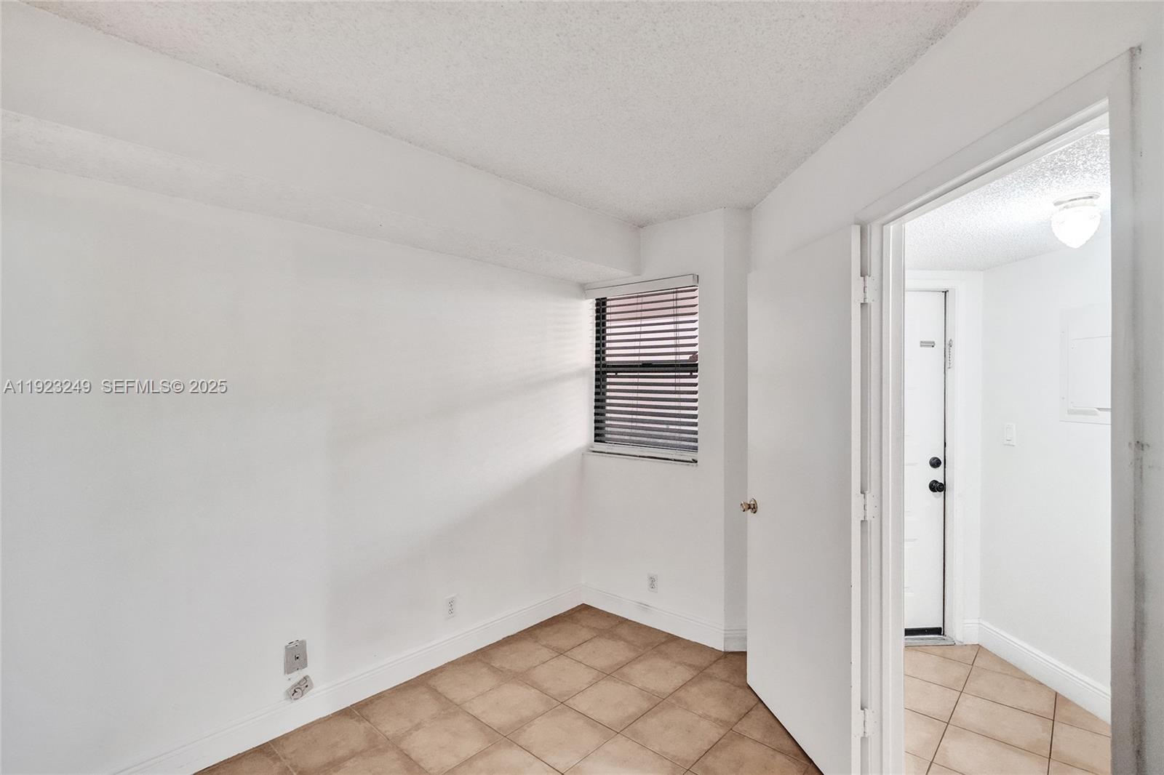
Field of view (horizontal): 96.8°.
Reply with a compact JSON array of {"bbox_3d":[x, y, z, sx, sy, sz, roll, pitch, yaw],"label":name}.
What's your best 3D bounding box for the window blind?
[{"bbox_3d":[0.386,-0.097,3.287,0.816,1.066,0.090,0,-1,41],"label":"window blind"}]

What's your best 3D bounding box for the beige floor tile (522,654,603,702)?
[{"bbox_3d":[-0.104,1.505,2.684,0.335,0.010,0.335,-1,-1,42],"label":"beige floor tile"}]

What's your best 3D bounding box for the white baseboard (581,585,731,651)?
[{"bbox_3d":[0.417,1.439,3.284,1.044,0.140,0.016,-1,-1,40],"label":"white baseboard"}]

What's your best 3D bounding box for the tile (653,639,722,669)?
[{"bbox_3d":[0.593,1.509,2.924,0.335,0.010,0.266,-1,-1,42],"label":"tile"}]

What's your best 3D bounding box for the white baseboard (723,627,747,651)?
[{"bbox_3d":[0.868,1.411,2.906,0.145,0.136,0.018,0,0,-2],"label":"white baseboard"}]

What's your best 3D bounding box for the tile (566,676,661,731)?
[{"bbox_3d":[0.149,1.479,2.427,0.325,0.010,0.325,0,-1,42],"label":"tile"}]

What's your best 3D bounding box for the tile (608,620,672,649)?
[{"bbox_3d":[0.347,1.455,3.030,0.330,0.010,0.290,0,0,42],"label":"tile"}]

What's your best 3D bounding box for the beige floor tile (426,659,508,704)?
[{"bbox_3d":[-0.564,1.480,2.599,0.315,0.010,0.325,0,-1,42],"label":"beige floor tile"}]

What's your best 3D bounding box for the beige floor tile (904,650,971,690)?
[{"bbox_3d":[1.798,1.455,2.686,0.330,0.010,0.330,0,0,44],"label":"beige floor tile"}]

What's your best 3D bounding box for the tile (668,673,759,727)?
[{"bbox_3d":[0.638,1.502,2.486,0.335,0.010,0.335,-1,-1,42],"label":"tile"}]

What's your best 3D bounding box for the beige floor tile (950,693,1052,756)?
[{"bbox_3d":[1.848,1.480,2.278,0.325,0.010,0.325,0,-1,42],"label":"beige floor tile"}]

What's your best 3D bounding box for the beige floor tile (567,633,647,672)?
[{"bbox_3d":[0.131,1.483,2.880,0.325,0.010,0.325,0,-1,42],"label":"beige floor tile"}]

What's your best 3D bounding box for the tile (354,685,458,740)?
[{"bbox_3d":[-0.792,1.455,2.340,0.330,0.010,0.330,0,0,42],"label":"tile"}]

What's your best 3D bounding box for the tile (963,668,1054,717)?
[{"bbox_3d":[2.111,1.504,2.553,0.335,0.010,0.335,-1,-1,43],"label":"tile"}]

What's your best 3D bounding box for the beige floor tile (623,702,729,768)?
[{"bbox_3d":[0.405,1.499,2.244,0.335,0.010,0.335,-1,-1,42],"label":"beige floor tile"}]

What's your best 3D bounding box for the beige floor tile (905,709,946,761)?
[{"bbox_3d":[1.381,1.500,2.288,0.335,0.010,0.335,-1,-1,43],"label":"beige floor tile"}]

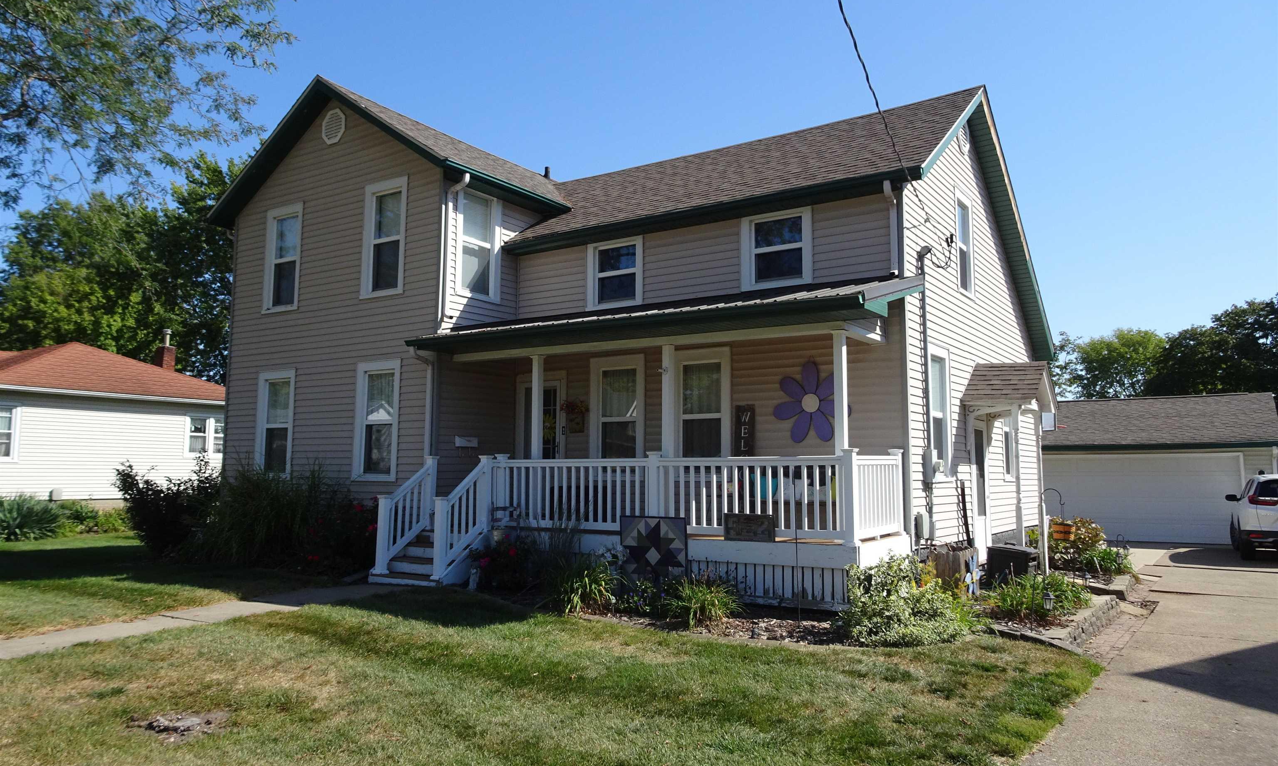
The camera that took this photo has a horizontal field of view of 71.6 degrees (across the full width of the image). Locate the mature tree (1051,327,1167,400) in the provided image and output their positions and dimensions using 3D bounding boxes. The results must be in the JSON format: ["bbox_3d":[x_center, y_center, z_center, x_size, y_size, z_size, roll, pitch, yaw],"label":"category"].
[{"bbox_3d":[22.354,1.572,41.621,6.500,8.431,6.500,-3,-6,34],"label":"mature tree"}]

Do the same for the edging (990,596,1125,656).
[{"bbox_3d":[4.225,2.388,8.966,0.910,0.310,2.900,-3,-6,34],"label":"edging"}]

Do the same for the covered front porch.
[{"bbox_3d":[-0.060,0.658,11.317,6.726,3.805,2.478,-3,-6,34],"label":"covered front porch"}]

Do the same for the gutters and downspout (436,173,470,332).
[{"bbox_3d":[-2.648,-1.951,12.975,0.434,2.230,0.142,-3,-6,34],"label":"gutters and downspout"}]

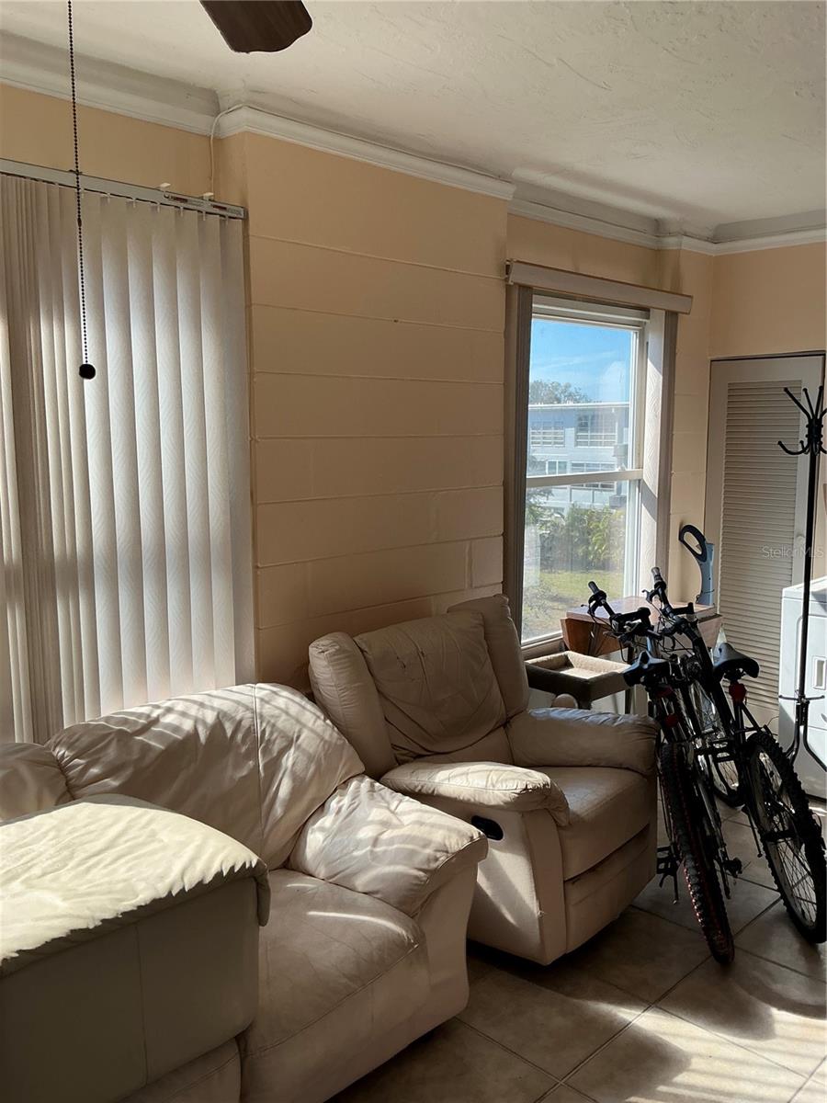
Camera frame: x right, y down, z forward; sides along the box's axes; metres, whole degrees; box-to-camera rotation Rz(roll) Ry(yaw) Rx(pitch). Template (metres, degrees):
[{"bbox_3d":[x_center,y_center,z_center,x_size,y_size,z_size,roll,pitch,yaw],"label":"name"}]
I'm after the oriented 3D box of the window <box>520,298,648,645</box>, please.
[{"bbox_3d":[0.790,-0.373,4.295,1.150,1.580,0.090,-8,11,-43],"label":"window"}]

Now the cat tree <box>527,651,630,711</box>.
[{"bbox_3d":[0.716,0.818,3.948,0.420,0.670,0.420,-8,11,-43],"label":"cat tree"}]

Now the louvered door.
[{"bbox_3d":[1.777,0.029,4.629,0.050,2.020,0.600,-8,11,-43],"label":"louvered door"}]

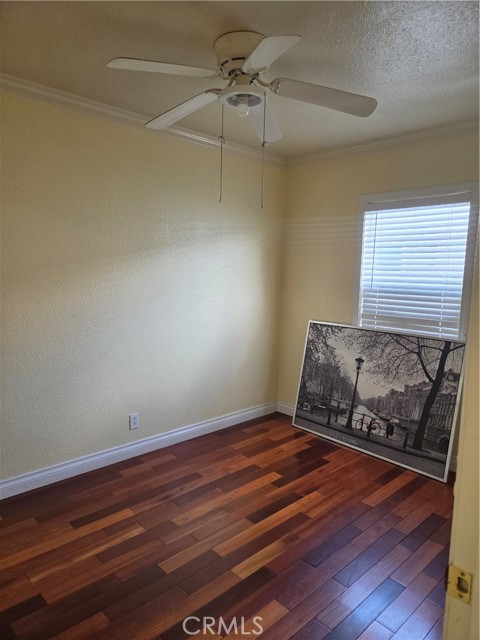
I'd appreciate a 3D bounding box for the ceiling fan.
[{"bbox_3d":[-0.022,-1.118,2.003,1.200,0.305,1.200,-5,10,-43],"label":"ceiling fan"}]

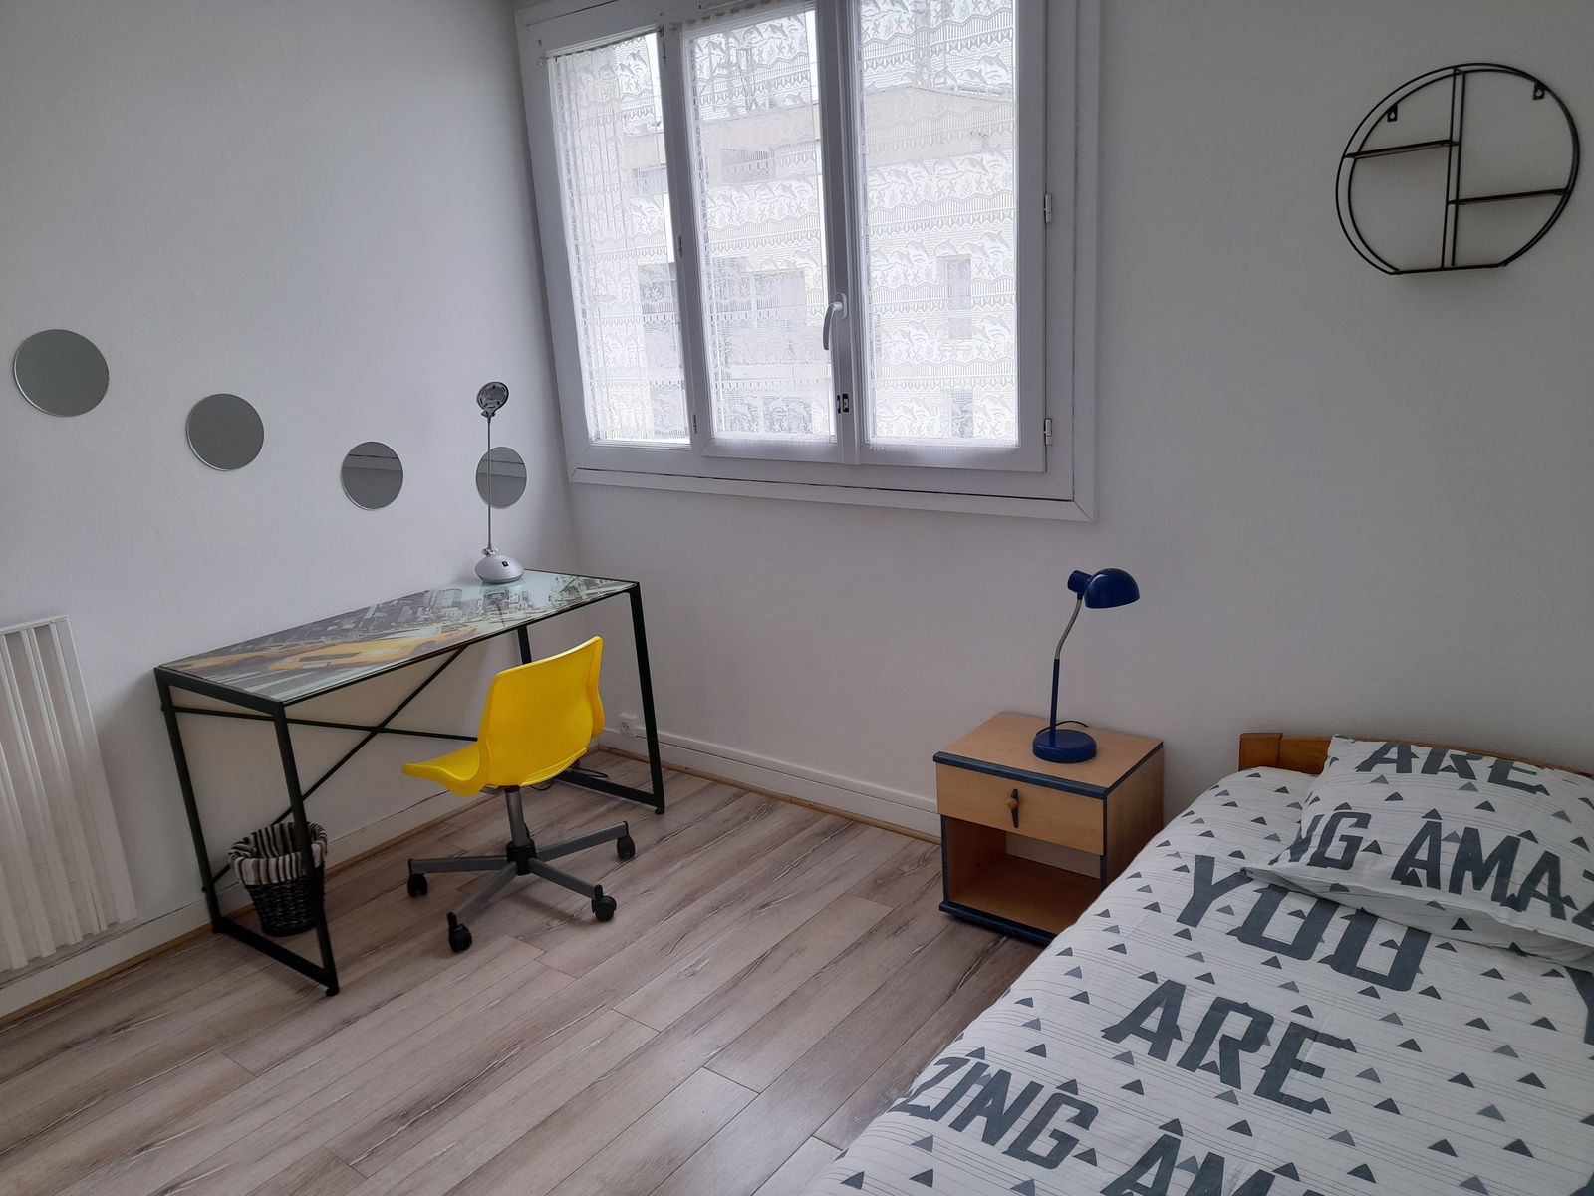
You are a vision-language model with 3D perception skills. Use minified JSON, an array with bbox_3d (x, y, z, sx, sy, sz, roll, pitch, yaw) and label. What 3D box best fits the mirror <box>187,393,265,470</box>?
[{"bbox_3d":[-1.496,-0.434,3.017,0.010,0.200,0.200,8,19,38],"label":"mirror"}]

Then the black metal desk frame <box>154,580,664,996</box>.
[{"bbox_3d":[-1.029,0.430,3.299,0.592,0.748,1.158,7,18,36],"label":"black metal desk frame"}]

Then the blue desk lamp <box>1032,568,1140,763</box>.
[{"bbox_3d":[0.678,0.158,2.705,0.265,0.460,0.155,10,20,42],"label":"blue desk lamp"}]

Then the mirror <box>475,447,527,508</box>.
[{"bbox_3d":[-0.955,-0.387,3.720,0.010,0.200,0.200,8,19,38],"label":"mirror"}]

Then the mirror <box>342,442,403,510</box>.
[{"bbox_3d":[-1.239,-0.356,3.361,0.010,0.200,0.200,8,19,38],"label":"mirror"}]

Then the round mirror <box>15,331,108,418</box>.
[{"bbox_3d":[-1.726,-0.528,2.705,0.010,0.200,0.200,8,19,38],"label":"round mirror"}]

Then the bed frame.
[{"bbox_3d":[0.818,0.828,1.682,0.980,0.570,1.980,8,19,38],"label":"bed frame"}]

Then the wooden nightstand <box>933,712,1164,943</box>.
[{"bbox_3d":[0.633,0.585,2.883,0.446,0.448,0.335,8,19,37],"label":"wooden nightstand"}]

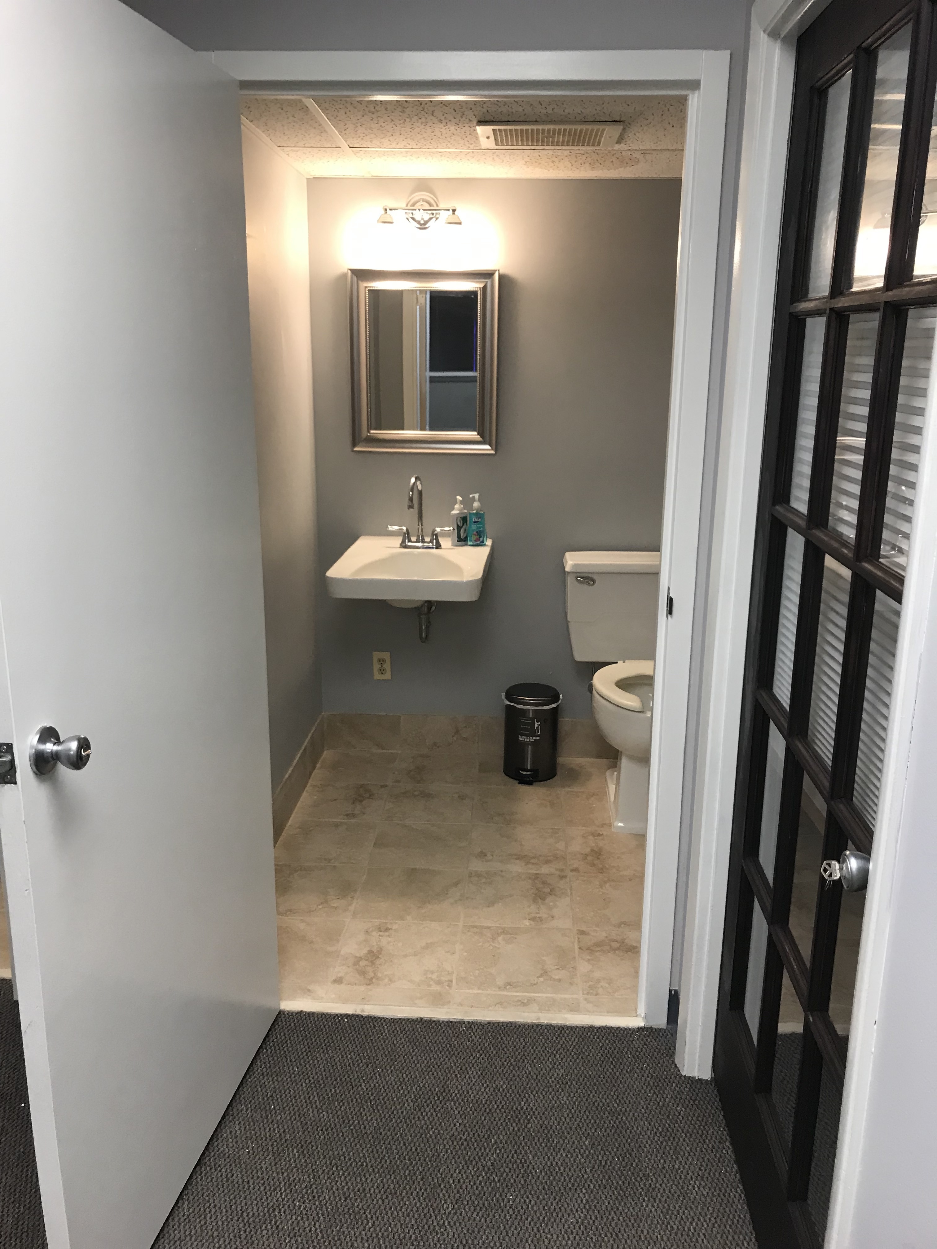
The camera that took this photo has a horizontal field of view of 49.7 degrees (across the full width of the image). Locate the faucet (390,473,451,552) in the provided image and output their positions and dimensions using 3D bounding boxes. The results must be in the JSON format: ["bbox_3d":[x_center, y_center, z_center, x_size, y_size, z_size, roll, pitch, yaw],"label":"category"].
[{"bbox_3d":[-0.171,-0.391,3.530,0.236,0.259,0.150,2,15,5],"label":"faucet"}]

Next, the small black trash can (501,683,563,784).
[{"bbox_3d":[0.235,0.404,3.810,0.205,0.335,0.230,3,15,10],"label":"small black trash can"}]

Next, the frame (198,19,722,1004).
[{"bbox_3d":[-0.028,-0.080,2.204,1.014,2.075,0.130,1,15,3],"label":"frame"}]

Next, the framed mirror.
[{"bbox_3d":[-0.161,-0.938,3.628,0.528,0.635,0.040,1,15,3],"label":"framed mirror"}]

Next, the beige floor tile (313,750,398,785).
[{"bbox_3d":[-0.433,0.552,3.892,0.292,0.010,0.315,1,15,3],"label":"beige floor tile"}]

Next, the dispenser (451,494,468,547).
[{"bbox_3d":[-0.030,-0.375,3.629,0.061,0.181,0.050,-4,15,-17],"label":"dispenser"}]

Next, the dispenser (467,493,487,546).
[{"bbox_3d":[0.034,-0.377,3.625,0.066,0.188,0.045,1,15,3],"label":"dispenser"}]

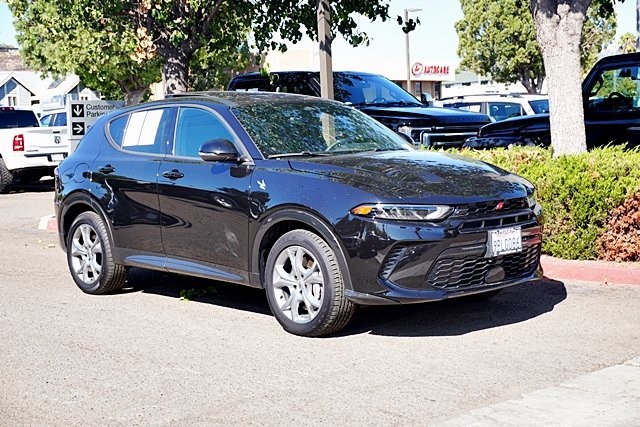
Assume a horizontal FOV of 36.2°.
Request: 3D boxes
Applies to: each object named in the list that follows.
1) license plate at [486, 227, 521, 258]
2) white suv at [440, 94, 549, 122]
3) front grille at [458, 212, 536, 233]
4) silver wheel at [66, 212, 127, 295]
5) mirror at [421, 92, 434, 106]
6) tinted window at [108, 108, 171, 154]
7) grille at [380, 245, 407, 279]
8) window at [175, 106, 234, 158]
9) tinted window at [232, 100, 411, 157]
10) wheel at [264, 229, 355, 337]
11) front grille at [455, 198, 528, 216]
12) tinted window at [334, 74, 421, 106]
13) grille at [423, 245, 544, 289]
[{"bbox_3d":[1.167,0.176,6.086,0.310,0.155,0.025,-4,5,-43],"label":"license plate"},{"bbox_3d":[4.307,-1.557,20.300,1.920,1.760,4.750,-4,5,-42],"label":"white suv"},{"bbox_3d":[1.139,0.053,6.091,0.800,0.085,0.100,-4,5,-43],"label":"front grille"},{"bbox_3d":[-1.849,0.332,8.169,0.220,0.690,0.690,-4,5,-43],"label":"silver wheel"},{"bbox_3d":[1.590,-1.681,14.460,0.220,0.220,0.140,-4,5,-40],"label":"mirror"},{"bbox_3d":[-1.421,-0.639,7.648,0.070,0.400,0.950,21,-12,-41],"label":"tinted window"},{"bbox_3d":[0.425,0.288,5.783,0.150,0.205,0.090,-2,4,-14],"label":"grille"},{"bbox_3d":[-0.781,-0.590,6.941,0.060,0.390,0.890,21,-12,-41],"label":"window"},{"bbox_3d":[-0.004,-0.615,7.134,1.460,0.100,0.770,-5,37,-42],"label":"tinted window"},{"bbox_3d":[-0.069,0.428,6.136,0.230,0.690,0.690,-5,6,-42],"label":"wheel"},{"bbox_3d":[1.081,-0.031,5.996,0.740,0.100,0.110,-5,6,-42],"label":"front grille"},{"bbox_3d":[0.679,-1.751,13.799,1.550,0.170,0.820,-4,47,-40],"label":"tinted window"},{"bbox_3d":[1.058,0.301,6.054,1.070,0.230,0.170,-5,6,-42],"label":"grille"}]

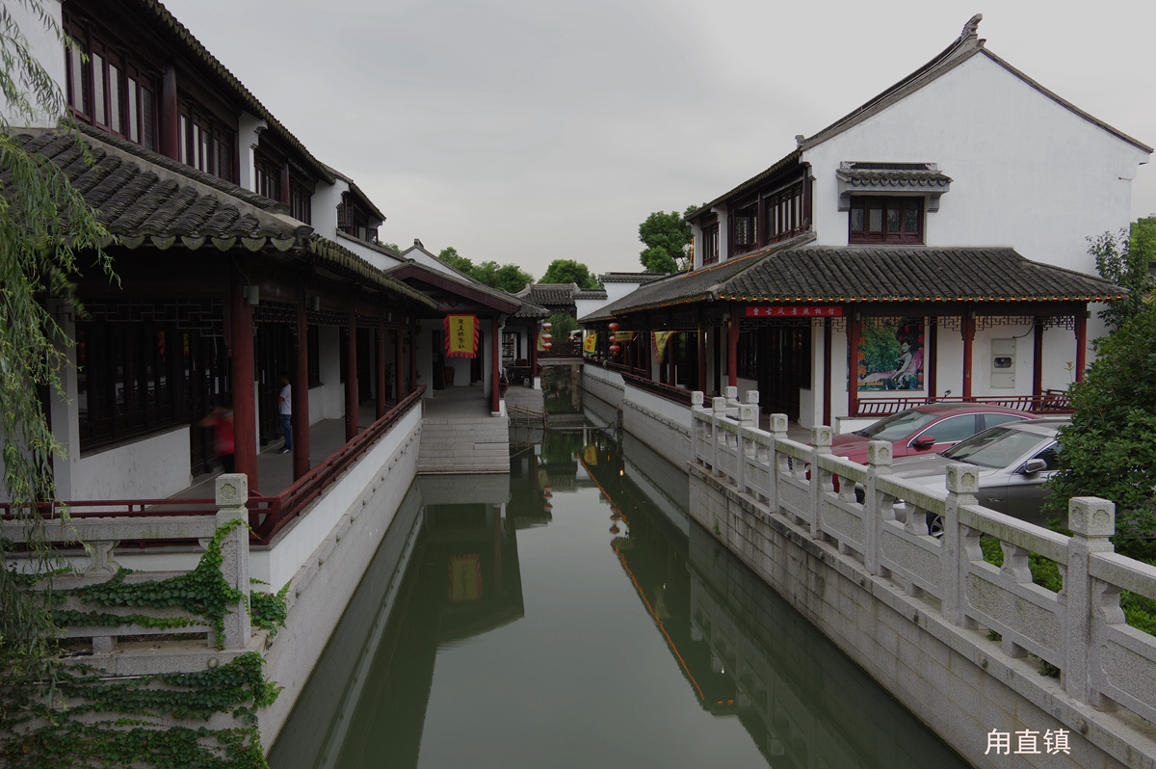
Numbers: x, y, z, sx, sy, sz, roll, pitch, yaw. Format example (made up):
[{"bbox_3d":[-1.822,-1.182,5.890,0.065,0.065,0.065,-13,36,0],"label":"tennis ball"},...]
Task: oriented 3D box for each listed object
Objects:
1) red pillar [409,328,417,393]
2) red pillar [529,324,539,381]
[{"bbox_3d":[-5.172,-0.552,27.227,0.210,2.950,0.210,0,3,-6],"label":"red pillar"},{"bbox_3d":[-1.966,-1.300,39.989,0.210,3.040,0.210,0,3,-6],"label":"red pillar"}]

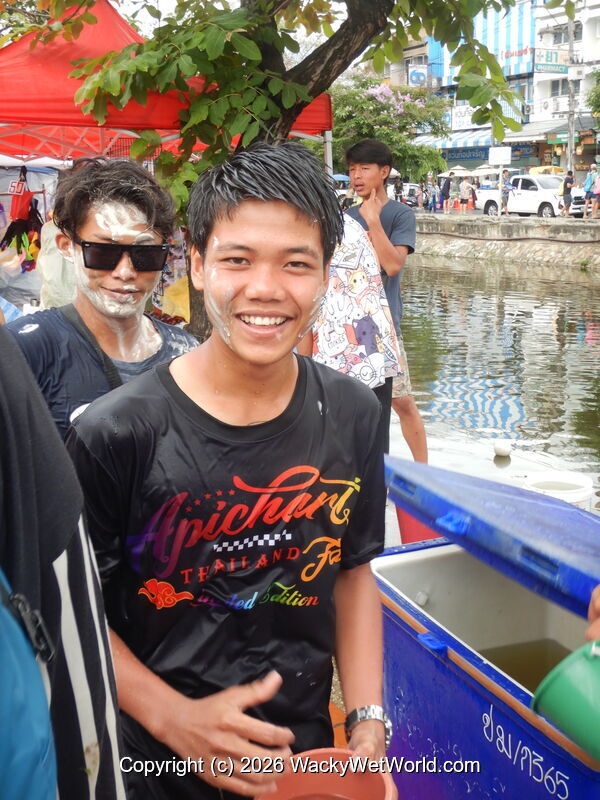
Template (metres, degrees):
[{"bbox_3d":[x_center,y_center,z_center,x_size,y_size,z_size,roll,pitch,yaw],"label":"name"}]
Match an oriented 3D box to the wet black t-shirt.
[{"bbox_3d":[-0.090,0.270,1.330,0.440,0.620,0.250,-5,17,-21],"label":"wet black t-shirt"}]

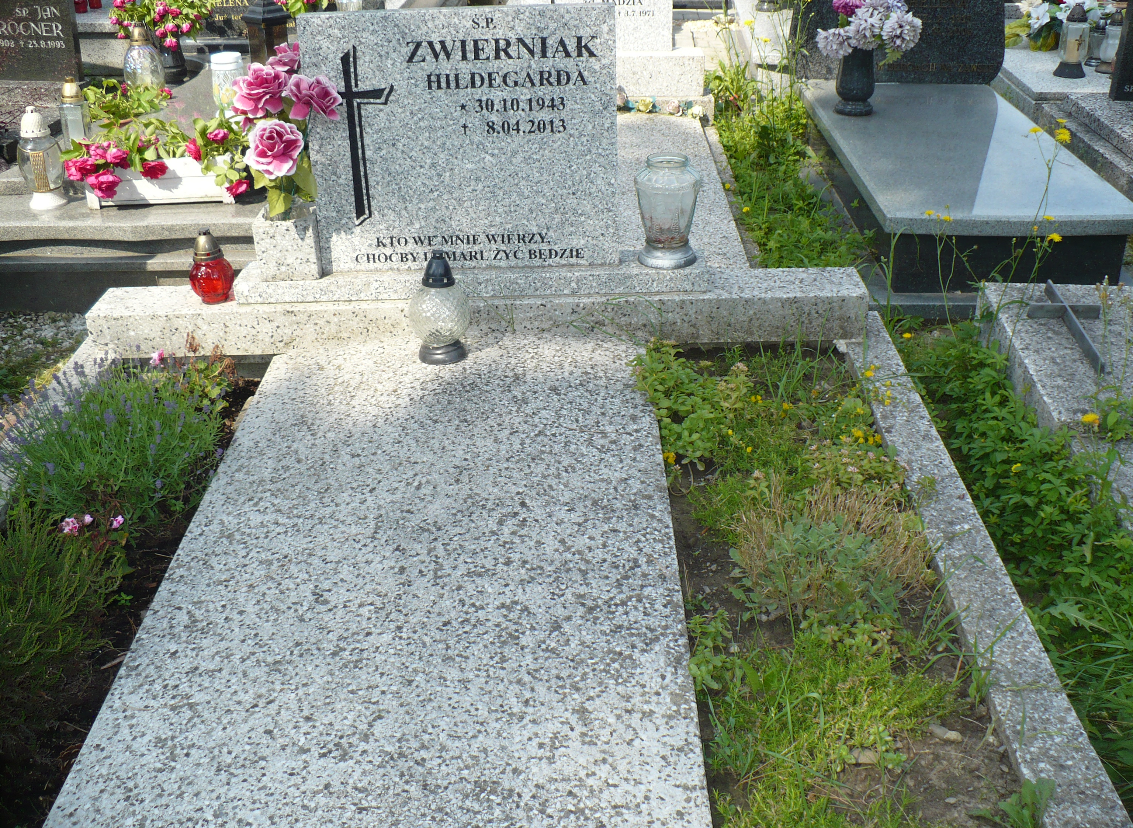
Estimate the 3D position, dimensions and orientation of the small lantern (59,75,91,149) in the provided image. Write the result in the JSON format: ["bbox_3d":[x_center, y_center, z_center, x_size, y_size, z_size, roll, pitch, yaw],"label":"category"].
[{"bbox_3d":[-1.502,-0.912,3.707,0.092,0.235,0.092,-11,28,-19],"label":"small lantern"}]

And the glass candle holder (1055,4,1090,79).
[{"bbox_3d":[1.757,-1.291,4.192,0.112,0.236,0.112,-1,26,0],"label":"glass candle holder"}]

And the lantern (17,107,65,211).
[{"bbox_3d":[-1.411,-0.689,3.239,0.122,0.250,0.122,-2,23,0],"label":"lantern"}]

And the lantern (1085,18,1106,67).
[{"bbox_3d":[1.902,-1.332,4.340,0.083,0.160,0.083,10,28,21],"label":"lantern"}]

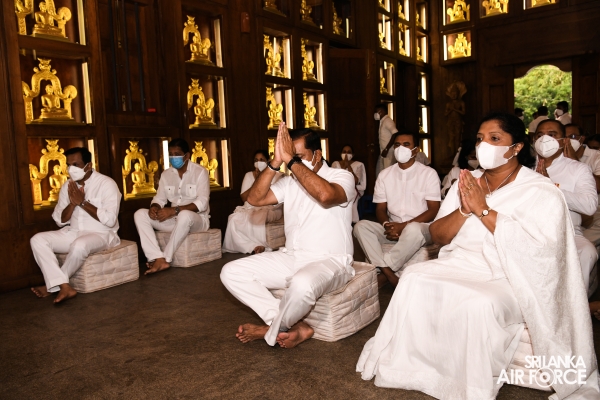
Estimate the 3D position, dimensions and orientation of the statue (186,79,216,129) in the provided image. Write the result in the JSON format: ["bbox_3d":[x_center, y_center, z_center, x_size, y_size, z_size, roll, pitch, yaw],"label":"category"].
[{"bbox_3d":[-1.090,-1.042,5.446,0.224,0.552,0.468,1,6,36],"label":"statue"}]

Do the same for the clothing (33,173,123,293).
[{"bbox_3d":[-1.659,0.222,3.785,0.524,0.879,0.580,0,6,29],"label":"clothing"}]

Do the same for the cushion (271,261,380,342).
[{"bbox_3d":[0.104,0.550,2.830,0.496,0.276,0.458,1,6,36],"label":"cushion"}]

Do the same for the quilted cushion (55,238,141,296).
[{"bbox_3d":[-1.641,0.522,3.997,0.496,0.281,0.458,1,6,36],"label":"quilted cushion"}]

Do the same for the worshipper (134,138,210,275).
[{"bbox_3d":[-1.120,0.017,4.360,0.540,1.070,0.680,1,7,33],"label":"worshipper"}]

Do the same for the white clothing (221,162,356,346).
[{"bbox_3d":[-0.045,0.210,2.750,0.660,0.940,0.610,3,8,41],"label":"white clothing"}]

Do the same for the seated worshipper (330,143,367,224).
[{"bbox_3d":[0.630,-0.210,6.420,0.500,0.980,0.600,0,6,20],"label":"seated worshipper"}]

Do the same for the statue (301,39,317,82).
[{"bbox_3d":[0.099,-1.919,6.997,0.224,0.561,0.468,1,6,36],"label":"statue"}]

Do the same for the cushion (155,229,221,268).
[{"bbox_3d":[-1.061,0.432,4.745,0.496,0.281,0.458,1,6,36],"label":"cushion"}]

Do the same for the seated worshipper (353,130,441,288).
[{"bbox_3d":[0.730,0.030,3.600,0.640,1.070,0.680,1,7,28],"label":"seated worshipper"}]

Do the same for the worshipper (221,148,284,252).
[{"bbox_3d":[-0.445,-0.020,4.970,0.540,0.980,0.660,1,7,33],"label":"worshipper"}]

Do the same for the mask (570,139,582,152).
[{"bbox_3d":[2.270,-0.450,4.130,0.135,0.110,0.080,3,8,42],"label":"mask"}]

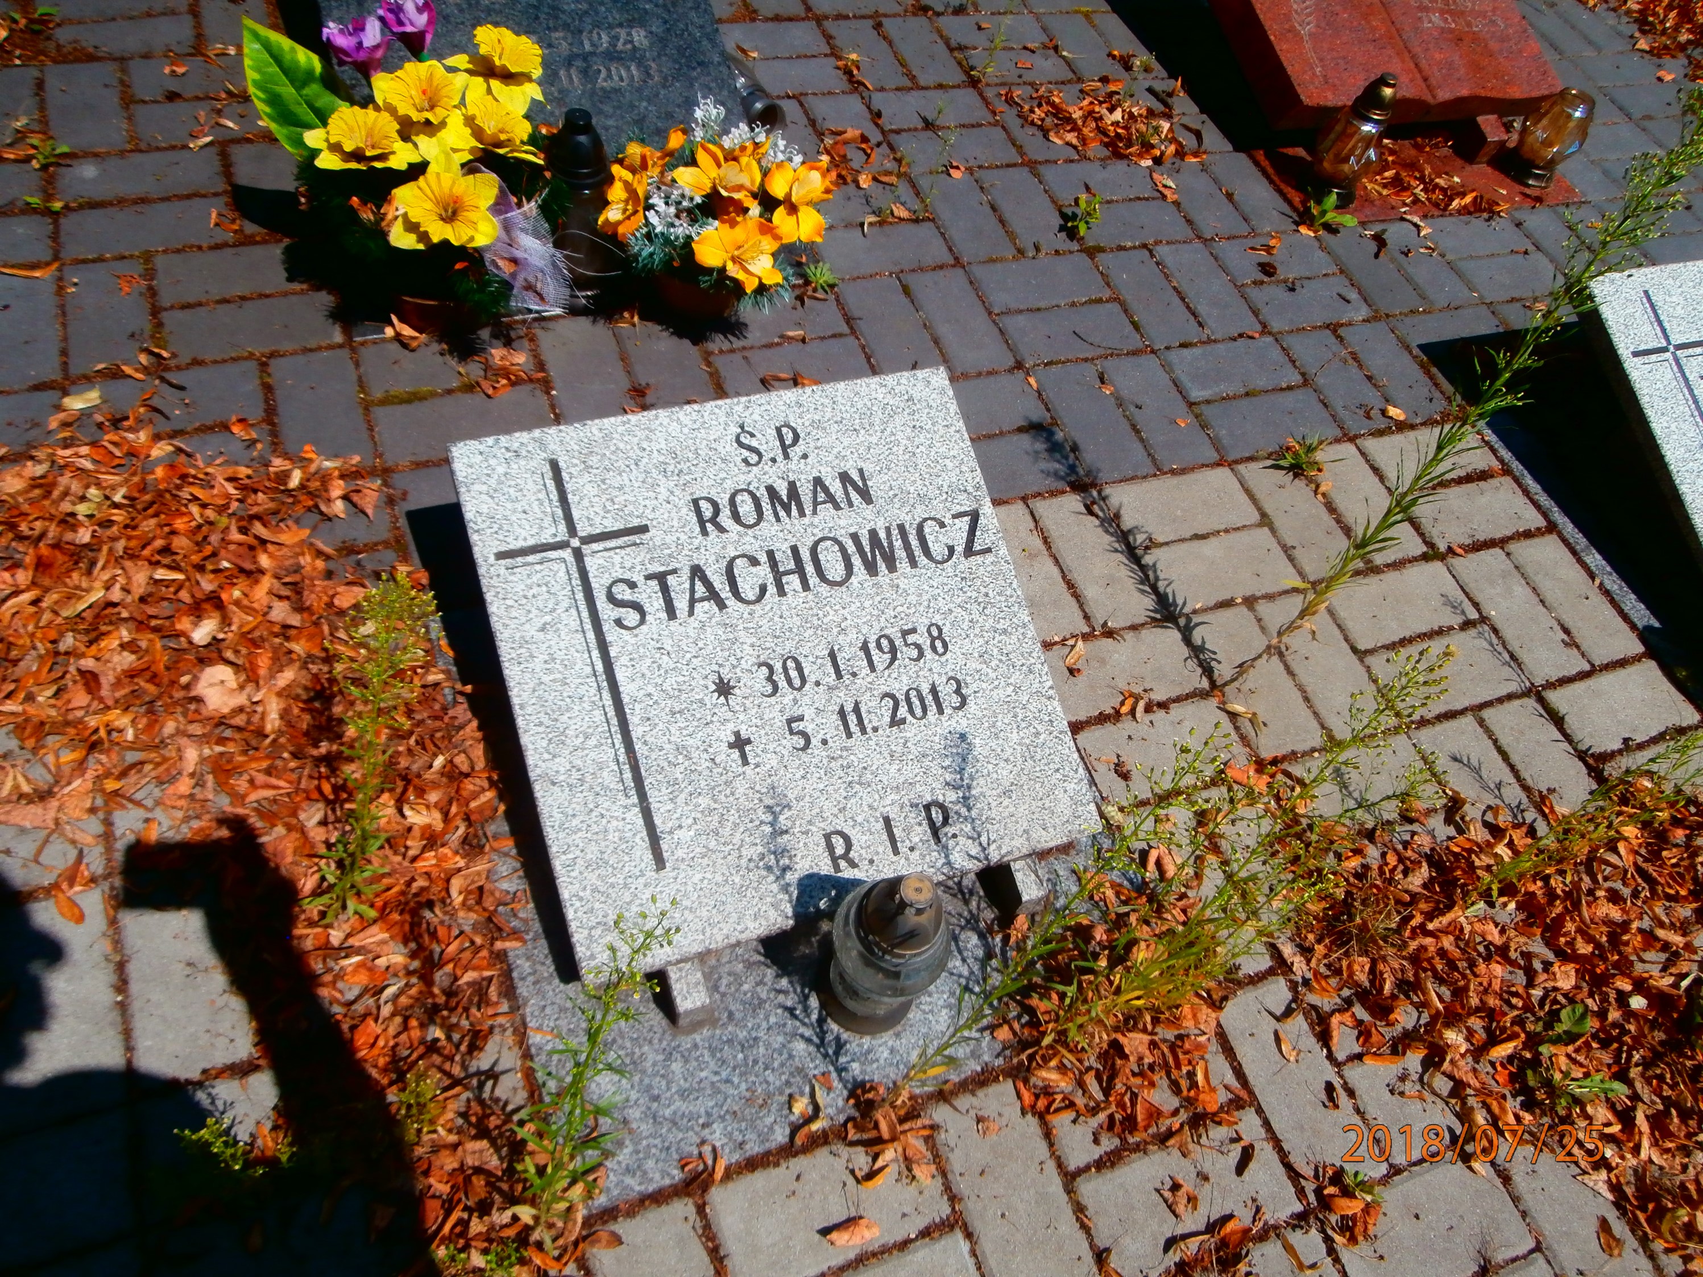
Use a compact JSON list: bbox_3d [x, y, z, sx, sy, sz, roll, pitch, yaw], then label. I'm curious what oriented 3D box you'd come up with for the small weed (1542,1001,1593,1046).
[{"bbox_3d":[0.721,0.387,1.228,0.043,0.035,0.043,-13,60,-19],"label":"small weed"}]

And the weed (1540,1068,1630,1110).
[{"bbox_3d":[0.694,0.425,1.163,0.075,0.040,0.055,-12,58,-20],"label":"weed"}]

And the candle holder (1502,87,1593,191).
[{"bbox_3d":[1.184,-0.843,2.071,0.105,0.140,0.105,-12,58,-20],"label":"candle holder"}]

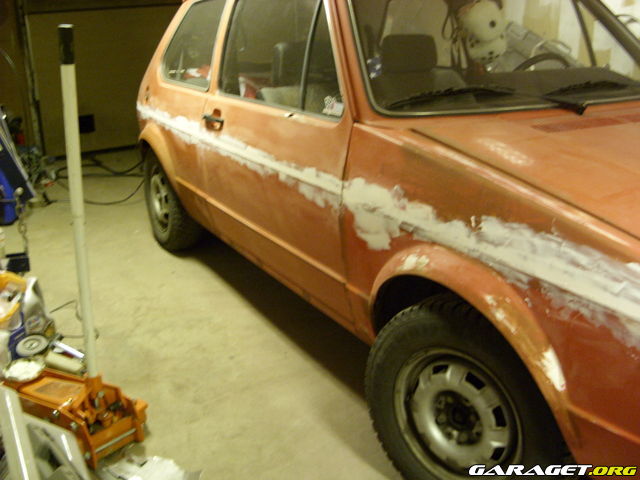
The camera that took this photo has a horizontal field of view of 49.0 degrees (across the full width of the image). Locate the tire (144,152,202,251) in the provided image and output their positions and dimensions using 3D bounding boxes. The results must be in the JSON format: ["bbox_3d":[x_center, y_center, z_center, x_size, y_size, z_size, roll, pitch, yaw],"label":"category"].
[{"bbox_3d":[-0.776,-0.224,3.716,0.168,0.575,0.575,-10,20,-27],"label":"tire"}]

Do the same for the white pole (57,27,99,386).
[{"bbox_3d":[-0.635,-0.057,1.865,0.037,0.985,0.037,3,21,0],"label":"white pole"}]

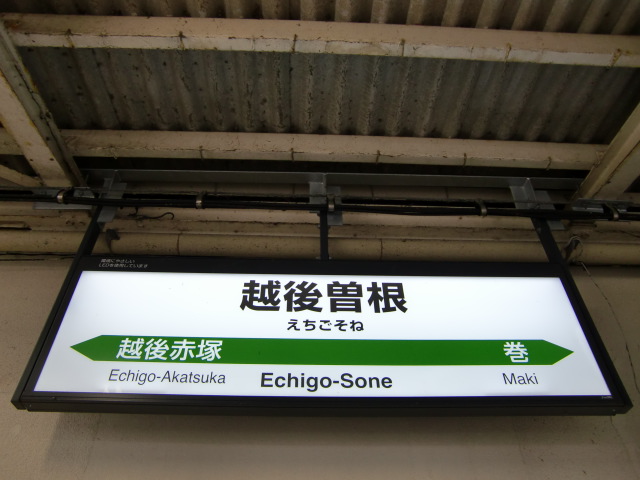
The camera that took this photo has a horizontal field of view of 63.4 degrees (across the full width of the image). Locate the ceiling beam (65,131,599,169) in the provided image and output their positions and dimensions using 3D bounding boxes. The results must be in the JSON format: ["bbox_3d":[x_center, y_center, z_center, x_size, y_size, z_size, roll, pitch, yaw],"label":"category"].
[{"bbox_3d":[0.071,-0.413,2.368,2.520,0.114,0.058,1,-34,-2],"label":"ceiling beam"}]

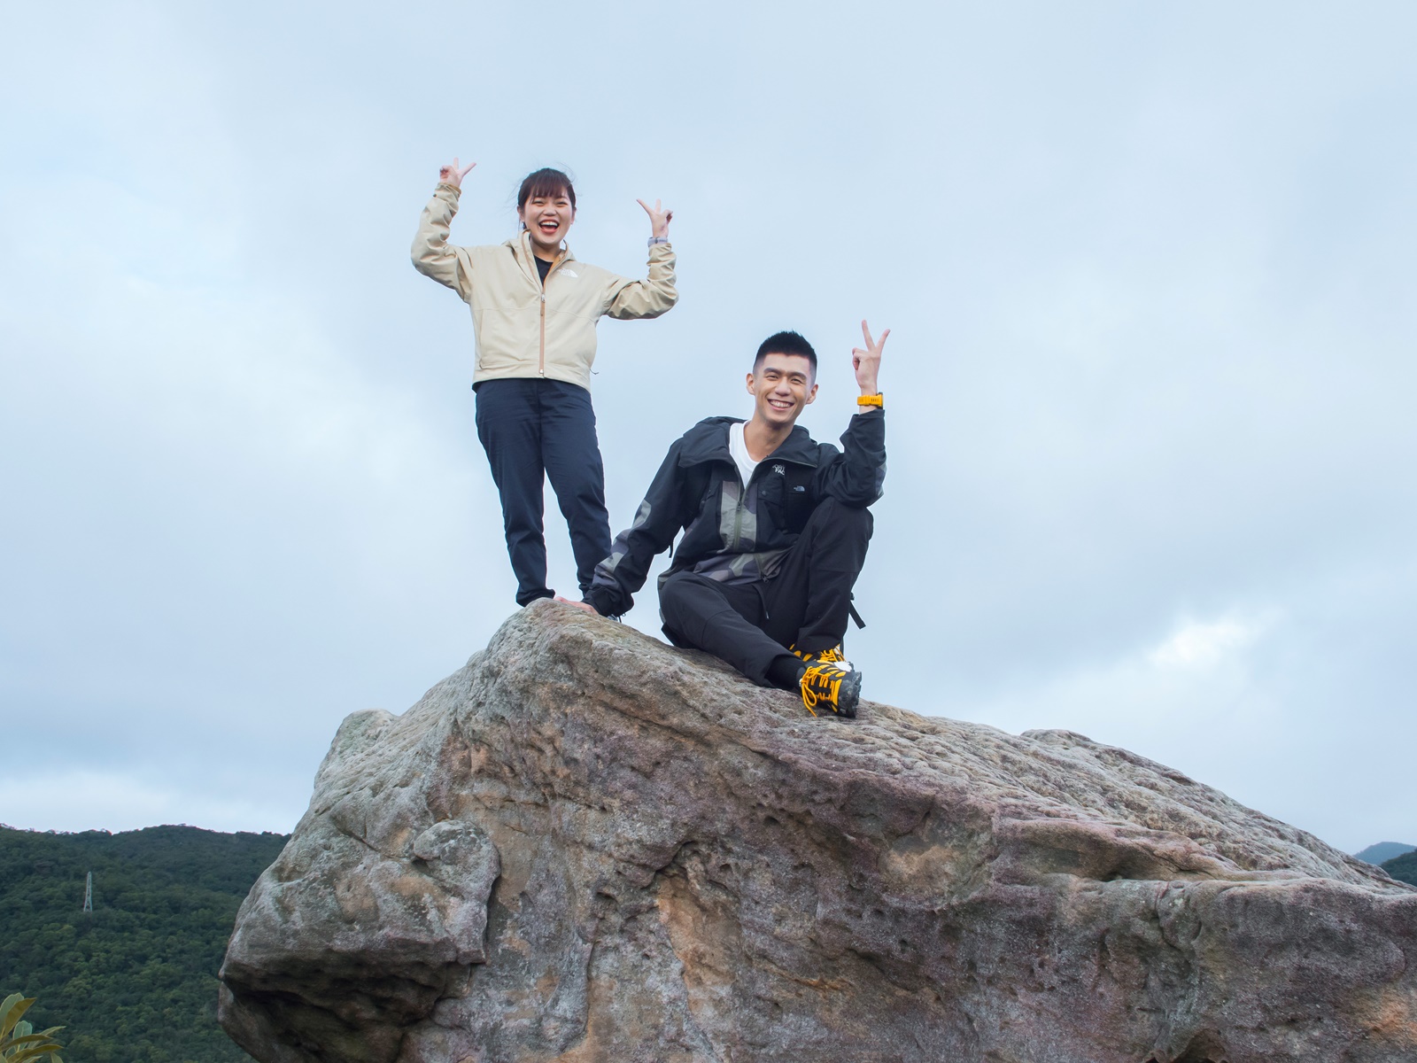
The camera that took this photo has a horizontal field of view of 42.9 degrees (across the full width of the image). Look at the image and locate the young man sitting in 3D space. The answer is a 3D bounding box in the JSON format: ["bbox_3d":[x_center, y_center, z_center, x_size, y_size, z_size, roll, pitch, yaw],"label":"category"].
[{"bbox_3d":[0.040,-0.010,4.820,0.870,1.050,0.750,2,-12,-8],"label":"young man sitting"}]

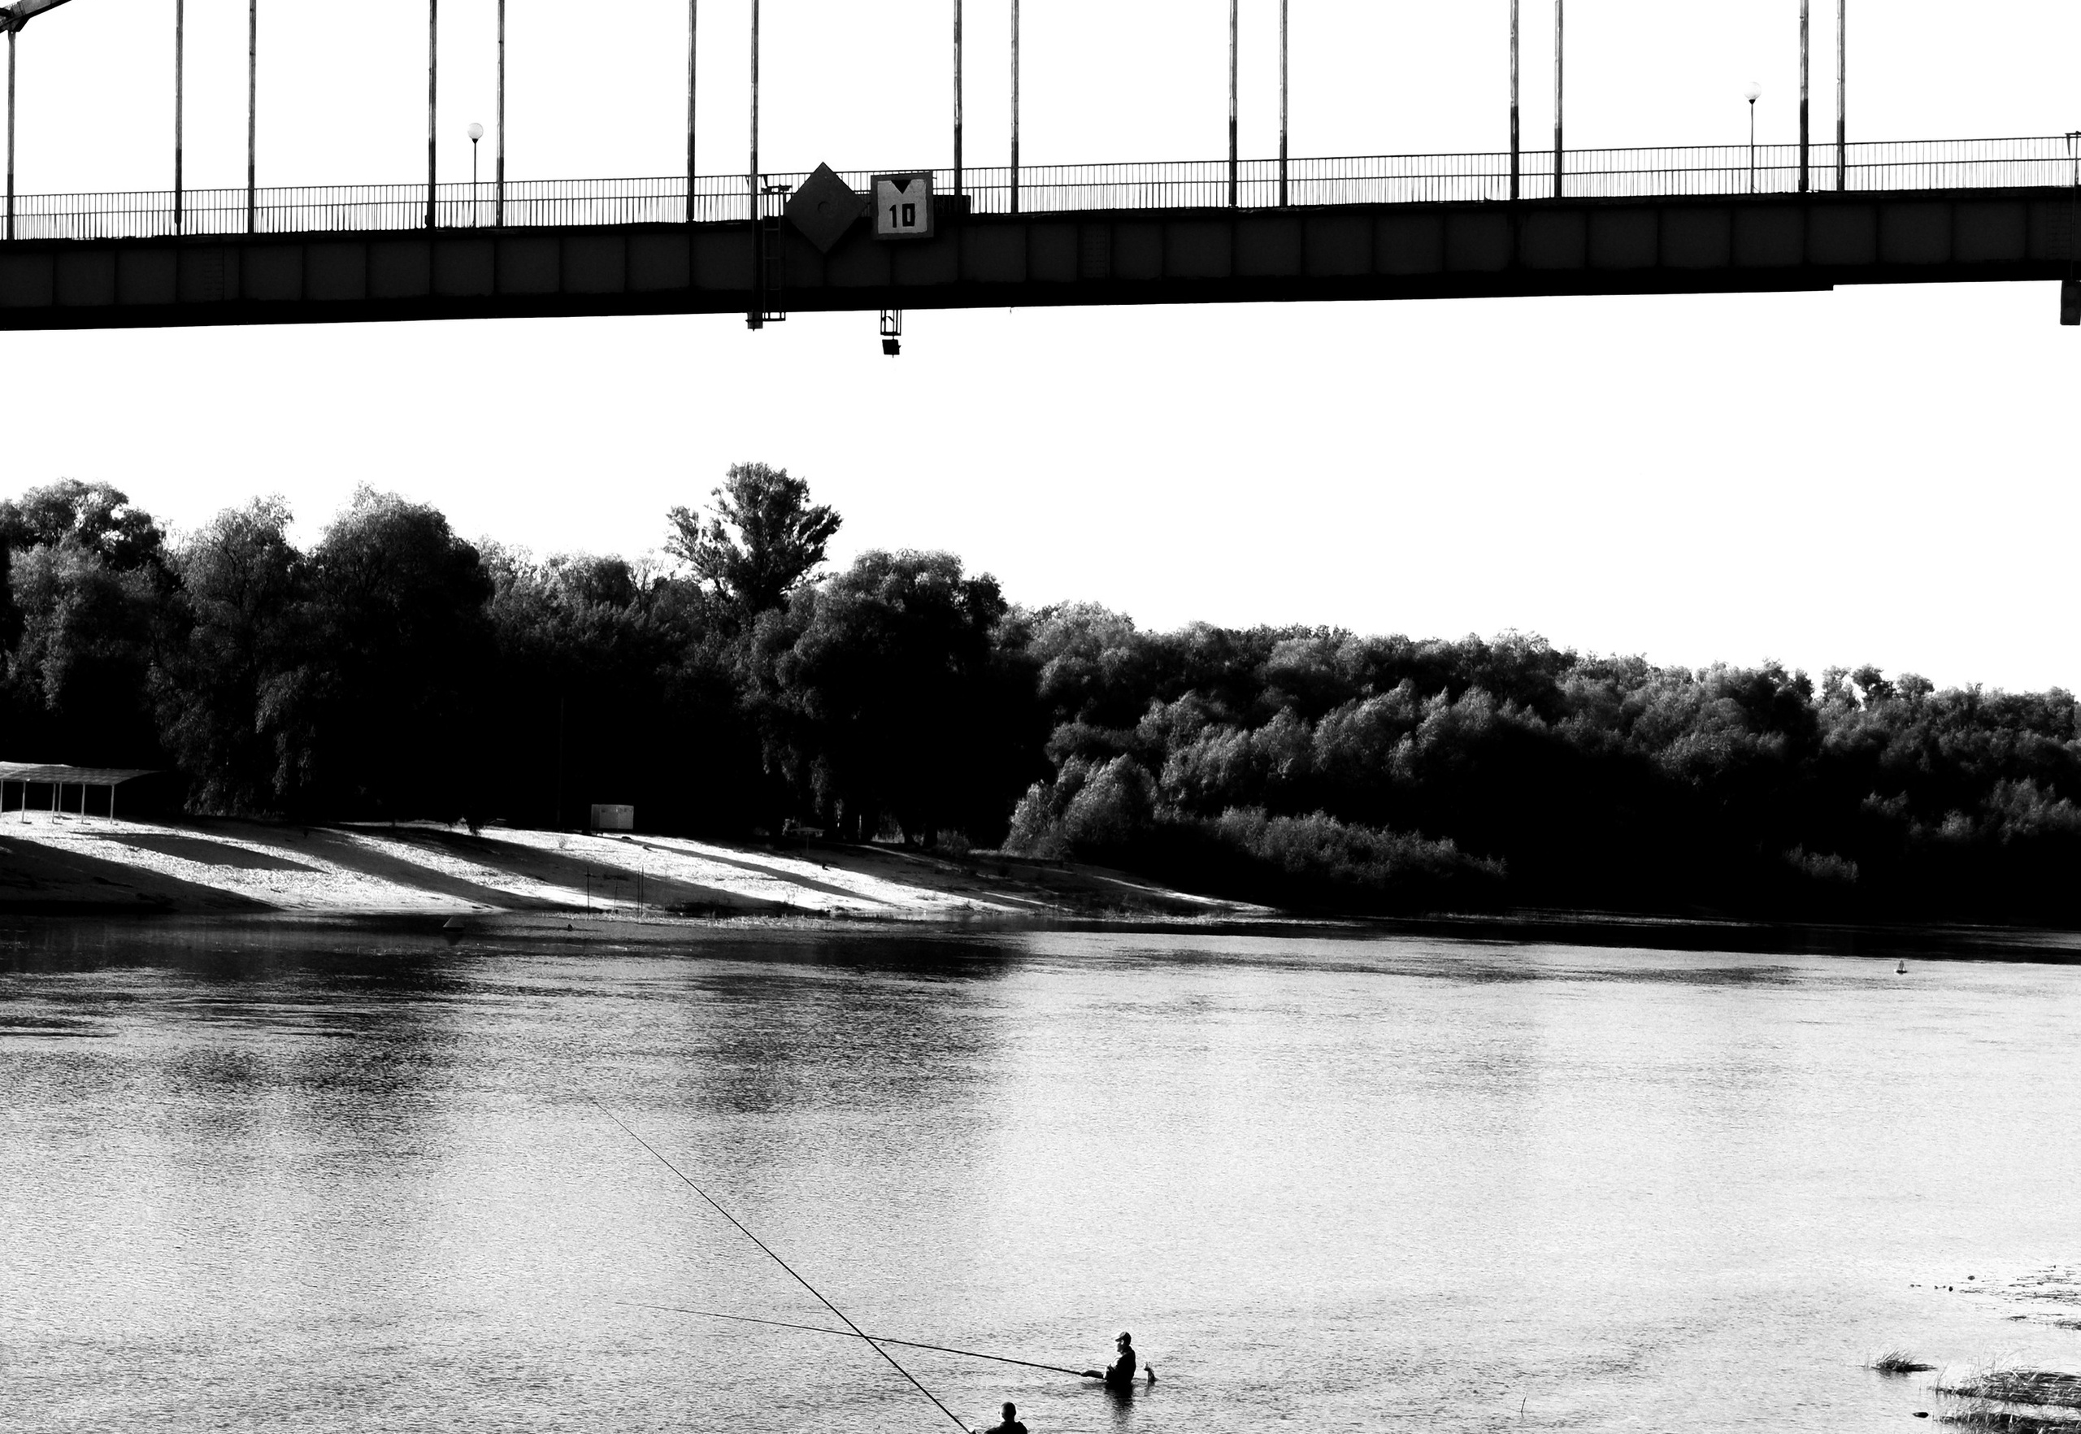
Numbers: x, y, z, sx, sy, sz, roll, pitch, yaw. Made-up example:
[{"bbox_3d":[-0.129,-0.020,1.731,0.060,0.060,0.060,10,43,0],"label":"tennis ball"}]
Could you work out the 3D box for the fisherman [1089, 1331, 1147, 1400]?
[{"bbox_3d":[1.109,9.216,80.000,0.450,1.720,0.520,0,-1,10],"label":"fisherman"}]

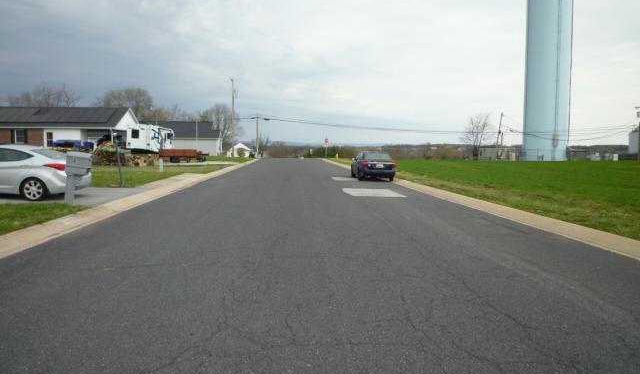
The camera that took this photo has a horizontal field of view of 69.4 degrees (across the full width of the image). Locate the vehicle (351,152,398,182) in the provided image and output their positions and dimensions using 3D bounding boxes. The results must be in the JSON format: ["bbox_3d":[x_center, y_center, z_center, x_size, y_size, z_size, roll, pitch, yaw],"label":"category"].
[{"bbox_3d":[2.594,-1.142,23.742,1.750,1.450,4.500,0,5,-4],"label":"vehicle"}]

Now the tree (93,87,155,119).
[{"bbox_3d":[-36.705,-12.656,87.223,11.000,12.800,11.000,0,5,0],"label":"tree"}]

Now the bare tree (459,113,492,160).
[{"bbox_3d":[30.301,-9.745,89.489,6.200,9.000,6.000,0,5,0],"label":"bare tree"}]

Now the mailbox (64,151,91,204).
[{"bbox_3d":[-6.074,-0.228,11.625,0.550,1.300,0.270,0,5,-4],"label":"mailbox"}]

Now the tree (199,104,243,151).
[{"bbox_3d":[-17.438,-10.234,81.414,7.600,9.000,7.600,0,5,0],"label":"tree"}]

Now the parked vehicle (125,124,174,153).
[{"bbox_3d":[-18.718,-5.200,51.040,2.450,3.100,8.500,0,5,-4],"label":"parked vehicle"}]

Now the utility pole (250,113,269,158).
[{"bbox_3d":[-9.173,-7.541,68.602,0.400,6.500,0.400,0,5,0],"label":"utility pole"}]

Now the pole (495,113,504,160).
[{"bbox_3d":[34.941,-9.945,89.471,0.400,9.200,0.400,3,5,0],"label":"pole"}]

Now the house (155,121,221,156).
[{"bbox_3d":[-22.073,-7.596,72.613,14.000,5.200,8.000,0,5,-4],"label":"house"}]

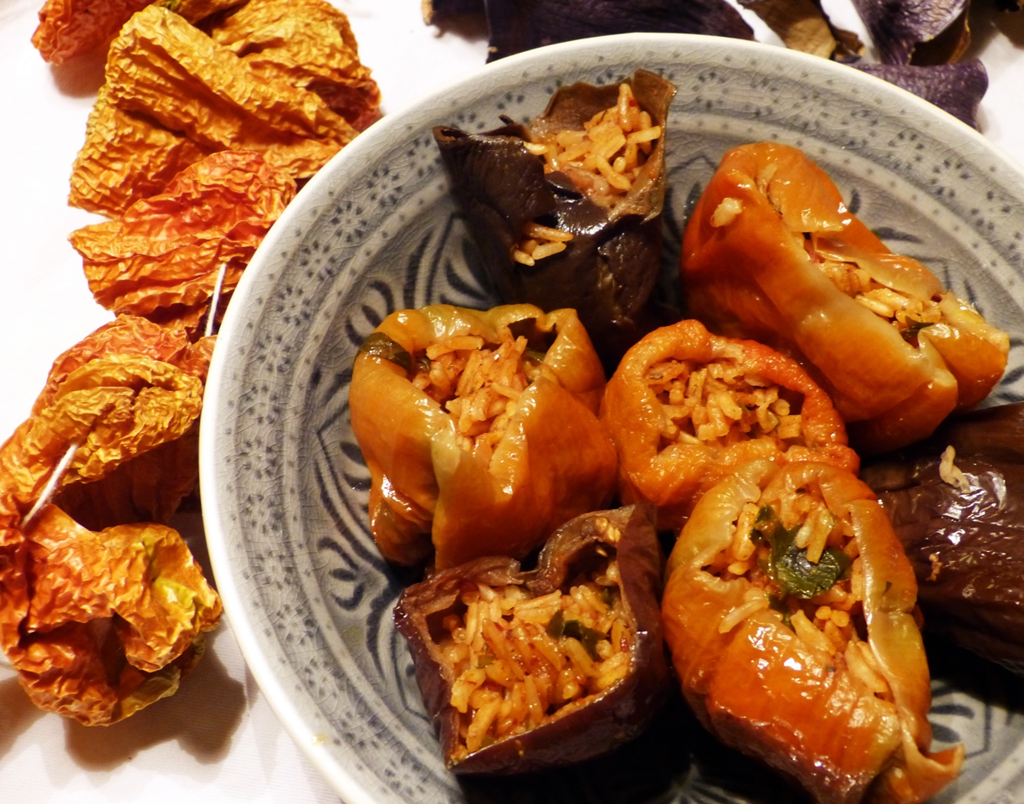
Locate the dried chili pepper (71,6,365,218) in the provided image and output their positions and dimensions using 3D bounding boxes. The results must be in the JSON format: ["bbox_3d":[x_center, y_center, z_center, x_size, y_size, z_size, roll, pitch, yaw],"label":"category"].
[{"bbox_3d":[-0.088,-0.083,0.399,0.084,0.038,0.064,-10,63,-7],"label":"dried chili pepper"}]

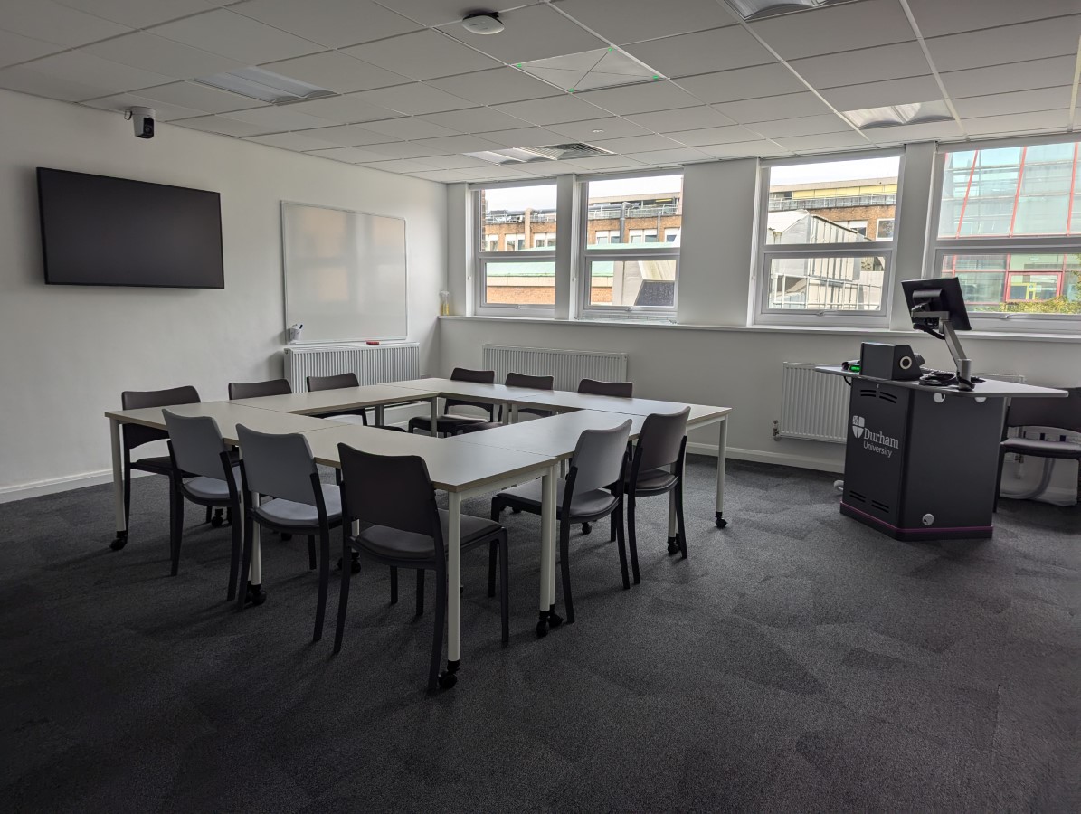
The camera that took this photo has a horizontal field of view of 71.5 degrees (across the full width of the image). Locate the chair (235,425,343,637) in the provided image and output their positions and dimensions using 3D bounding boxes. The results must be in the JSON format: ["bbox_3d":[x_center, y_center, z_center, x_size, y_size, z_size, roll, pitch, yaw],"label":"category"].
[{"bbox_3d":[-0.955,0.464,3.182,0.505,0.818,0.505,7,10,32],"label":"chair"}]

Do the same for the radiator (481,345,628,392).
[{"bbox_3d":[0.096,-0.265,7.234,1.580,0.600,0.110,7,10,32],"label":"radiator"}]

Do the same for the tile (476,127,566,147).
[{"bbox_3d":[-0.112,-1.980,5.495,0.595,0.030,0.595,7,10,32],"label":"tile"}]

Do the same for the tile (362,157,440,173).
[{"bbox_3d":[-1.266,-2.246,7.006,0.527,0.025,0.606,7,10,32],"label":"tile"}]

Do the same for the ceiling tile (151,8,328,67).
[{"bbox_3d":[-1.415,-1.747,3.540,0.600,0.030,0.600,6,10,32],"label":"ceiling tile"}]

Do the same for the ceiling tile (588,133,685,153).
[{"bbox_3d":[0.736,-2.015,5.730,0.606,0.025,0.606,7,10,32],"label":"ceiling tile"}]

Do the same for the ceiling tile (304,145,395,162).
[{"bbox_3d":[-1.613,-2.186,6.498,0.570,0.030,0.600,6,10,32],"label":"ceiling tile"}]

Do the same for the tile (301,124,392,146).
[{"bbox_3d":[-1.430,-2.042,5.631,0.595,0.025,0.595,7,10,32],"label":"tile"}]

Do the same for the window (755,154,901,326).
[{"bbox_3d":[2.287,-1.309,6.087,1.071,1.318,0.091,7,10,32],"label":"window"}]

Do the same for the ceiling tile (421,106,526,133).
[{"bbox_3d":[-0.429,-1.940,5.051,0.600,0.030,0.600,6,10,32],"label":"ceiling tile"}]

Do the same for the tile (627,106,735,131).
[{"bbox_3d":[0.907,-1.871,4.859,0.595,0.020,0.595,7,10,32],"label":"tile"}]

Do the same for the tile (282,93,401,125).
[{"bbox_3d":[-1.251,-1.915,4.815,0.595,0.025,0.595,7,10,32],"label":"tile"}]

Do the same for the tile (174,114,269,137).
[{"bbox_3d":[-2.240,-2.034,5.430,0.528,0.030,0.595,7,10,32],"label":"tile"}]

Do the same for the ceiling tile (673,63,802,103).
[{"bbox_3d":[1.093,-1.773,4.086,0.600,0.030,0.600,6,10,32],"label":"ceiling tile"}]

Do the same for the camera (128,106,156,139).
[{"bbox_3d":[-2.601,-1.857,4.918,0.150,0.185,0.145,6,10,30],"label":"camera"}]

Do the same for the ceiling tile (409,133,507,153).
[{"bbox_3d":[-0.607,-2.046,5.816,0.595,0.020,0.595,7,10,32],"label":"ceiling tile"}]

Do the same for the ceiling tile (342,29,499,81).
[{"bbox_3d":[-0.574,-1.728,3.679,0.595,0.025,0.595,7,10,32],"label":"ceiling tile"}]

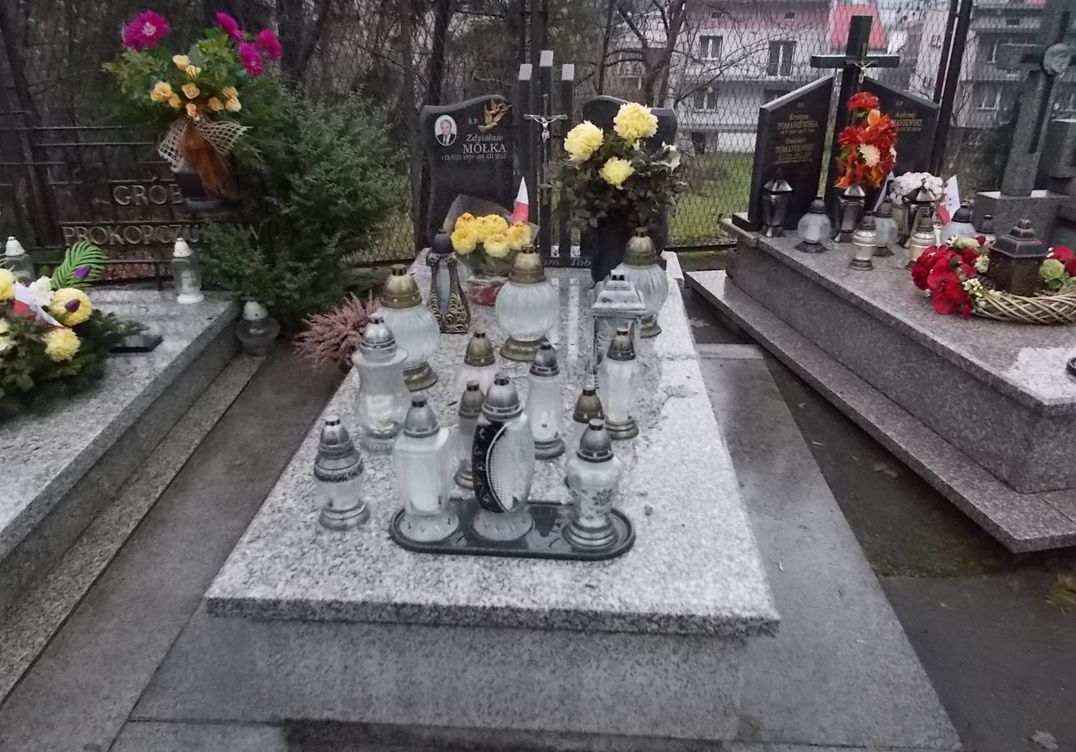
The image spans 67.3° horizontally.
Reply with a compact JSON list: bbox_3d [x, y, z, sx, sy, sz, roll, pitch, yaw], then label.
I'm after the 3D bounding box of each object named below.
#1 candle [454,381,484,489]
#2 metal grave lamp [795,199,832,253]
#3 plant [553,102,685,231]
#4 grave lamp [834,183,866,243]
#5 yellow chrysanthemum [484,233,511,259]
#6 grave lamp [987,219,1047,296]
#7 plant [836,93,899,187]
[{"bbox_3d":[-0.146,0.126,1.826,0.091,0.250,0.091,1,25,3],"label":"candle"},{"bbox_3d":[1.131,-0.621,3.304,0.137,0.210,0.137,-6,26,-11],"label":"metal grave lamp"},{"bbox_3d":[0.306,-0.790,3.050,0.485,0.465,0.424,1,25,3],"label":"plant"},{"bbox_3d":[1.321,-0.692,3.429,0.127,0.230,0.127,-6,26,-11],"label":"grave lamp"},{"bbox_3d":[-0.141,-0.451,2.821,0.092,0.083,0.087,1,24,3],"label":"yellow chrysanthemum"},{"bbox_3d":[1.670,-0.402,2.829,0.123,0.294,0.123,-5,25,-11],"label":"grave lamp"},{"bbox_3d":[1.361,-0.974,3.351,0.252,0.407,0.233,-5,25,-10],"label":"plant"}]

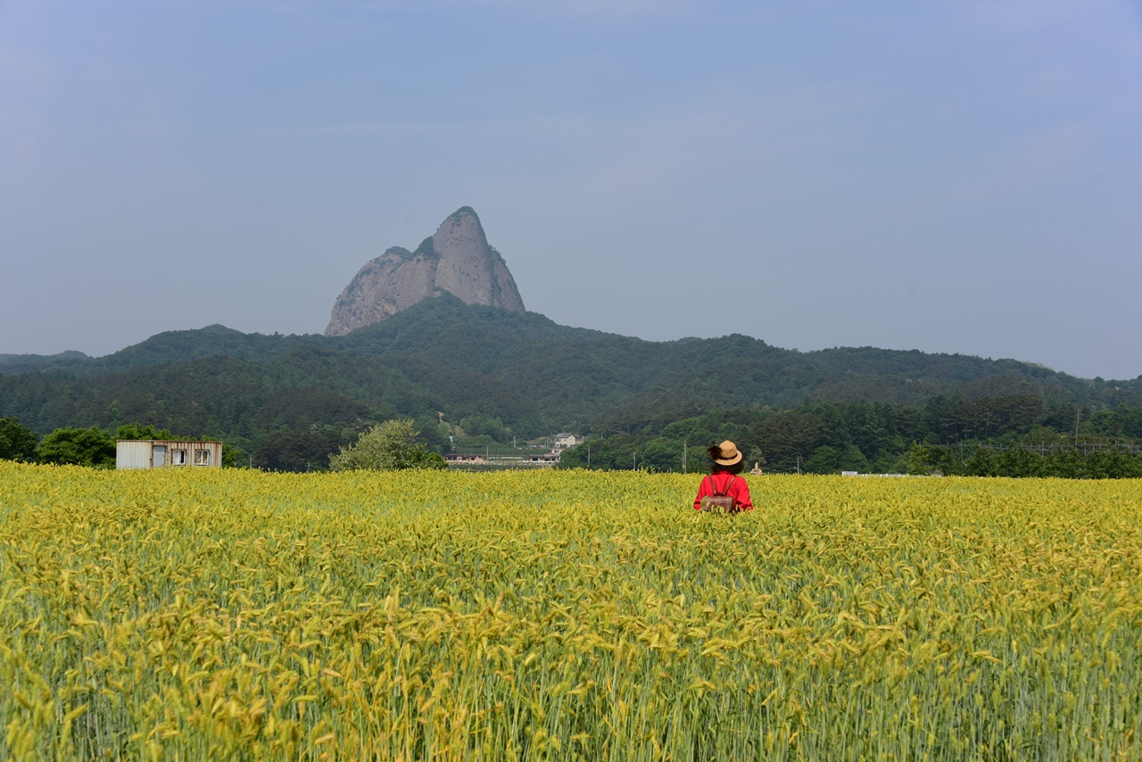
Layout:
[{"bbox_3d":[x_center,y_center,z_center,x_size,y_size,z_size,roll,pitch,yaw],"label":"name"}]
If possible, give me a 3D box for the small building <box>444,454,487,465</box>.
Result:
[{"bbox_3d":[-48.811,36.183,650.000,19.500,4.000,8.000,1,-3,2],"label":"small building"}]

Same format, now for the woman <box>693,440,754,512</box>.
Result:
[{"bbox_3d":[1.494,1.415,13.752,0.570,1.660,0.360,0,-3,10],"label":"woman"}]

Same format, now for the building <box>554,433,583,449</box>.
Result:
[{"bbox_3d":[-1.380,31.520,720.000,9.500,7.800,8.000,-2,-4,38],"label":"building"}]

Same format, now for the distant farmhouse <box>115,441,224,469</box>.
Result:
[{"bbox_3d":[-24.051,4.908,83.868,2.700,2.600,6.000,-1,-4,26],"label":"distant farmhouse"}]

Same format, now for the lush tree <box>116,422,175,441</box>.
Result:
[{"bbox_3d":[-28.626,4.656,94.000,4.300,4.200,4.000,2,-3,-17],"label":"lush tree"}]

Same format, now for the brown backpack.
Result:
[{"bbox_3d":[1.430,1.121,13.600,0.330,0.400,0.180,0,-3,10],"label":"brown backpack"}]

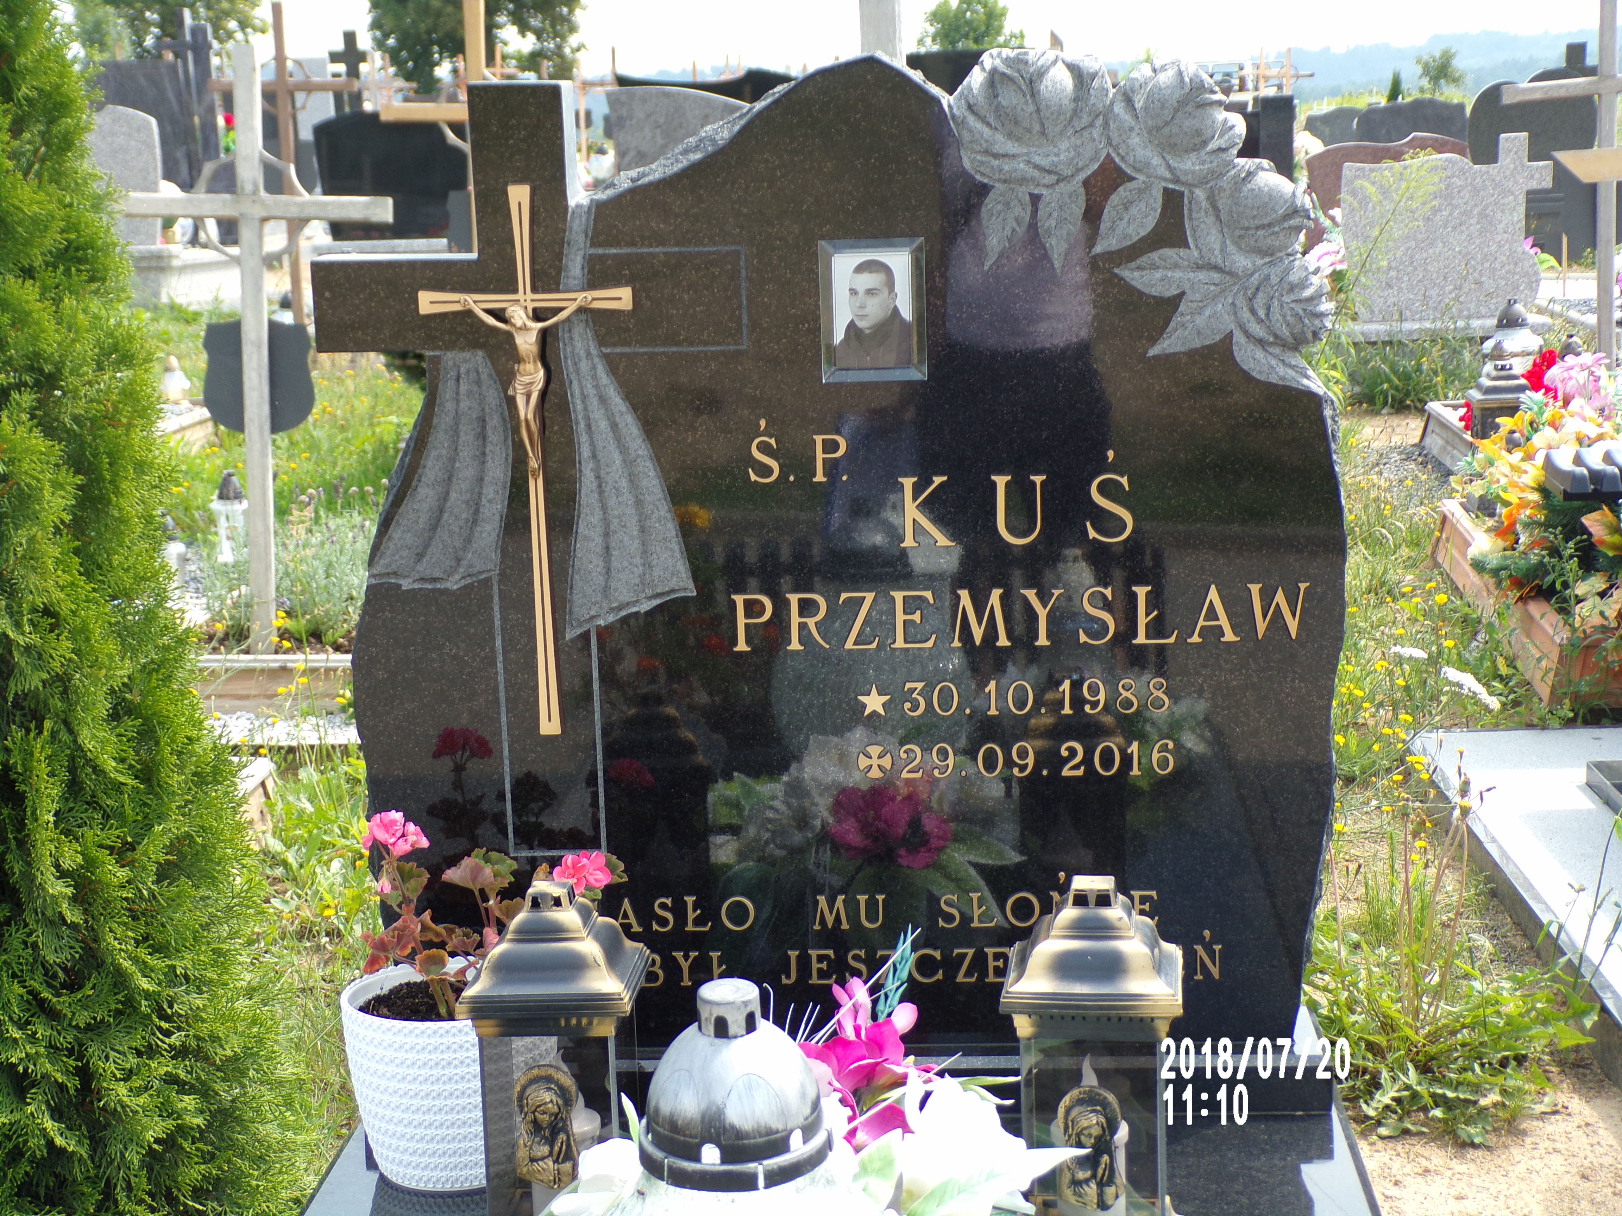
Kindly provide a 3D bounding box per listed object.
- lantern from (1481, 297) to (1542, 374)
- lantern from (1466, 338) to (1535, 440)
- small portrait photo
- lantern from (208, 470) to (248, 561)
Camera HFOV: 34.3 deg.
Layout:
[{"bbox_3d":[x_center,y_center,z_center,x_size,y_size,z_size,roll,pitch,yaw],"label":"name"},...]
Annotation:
[{"bbox_3d":[1.957,-0.672,7.336,0.169,0.387,0.169,-1,11,4],"label":"lantern"},{"bbox_3d":[1.833,-0.530,6.932,0.177,0.343,0.177,-1,11,4],"label":"lantern"},{"bbox_3d":[0.059,-0.282,2.495,0.100,0.137,0.012,-1,11,4],"label":"small portrait photo"},{"bbox_3d":[-1.415,-0.221,6.365,0.097,0.233,0.097,-1,11,4],"label":"lantern"}]

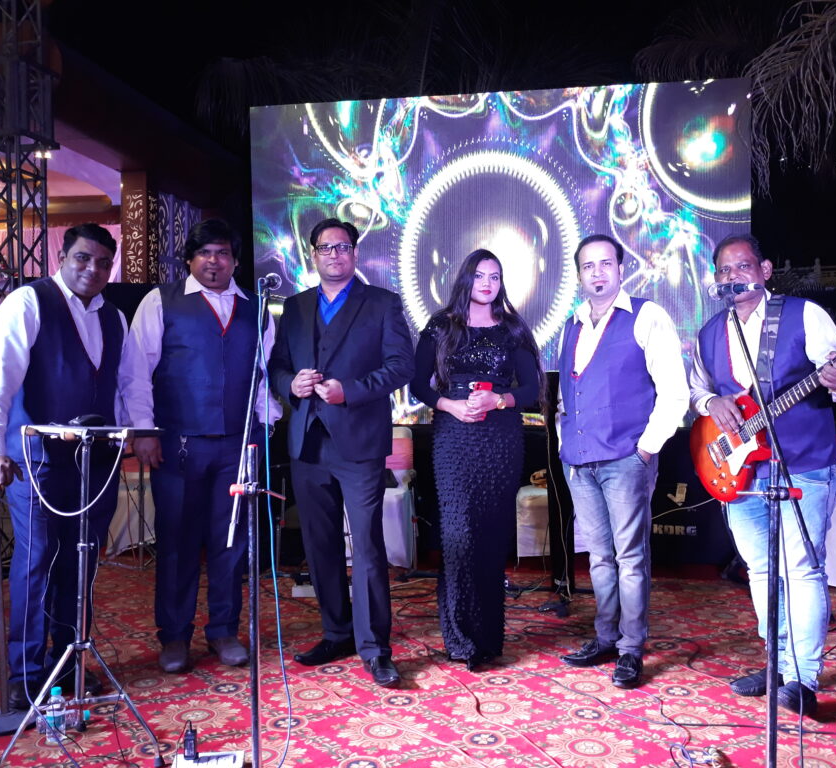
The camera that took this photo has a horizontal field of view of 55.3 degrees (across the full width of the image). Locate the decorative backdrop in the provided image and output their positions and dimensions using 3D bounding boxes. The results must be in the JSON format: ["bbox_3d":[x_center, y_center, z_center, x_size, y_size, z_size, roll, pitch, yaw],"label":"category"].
[{"bbox_3d":[0.467,-0.793,5.137,3.166,2.100,0.120,0,1,9],"label":"decorative backdrop"}]

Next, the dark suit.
[{"bbox_3d":[-0.286,0.316,3.095,0.560,1.432,0.380,0,1,9],"label":"dark suit"}]

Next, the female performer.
[{"bbox_3d":[0.230,0.280,3.135,0.520,1.618,0.360,0,1,3],"label":"female performer"}]

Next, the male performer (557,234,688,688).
[{"bbox_3d":[0.784,0.258,3.064,0.500,1.658,0.420,1,1,38],"label":"male performer"}]

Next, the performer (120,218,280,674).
[{"bbox_3d":[-0.864,0.225,3.123,0.600,1.739,0.420,-1,1,-28],"label":"performer"}]

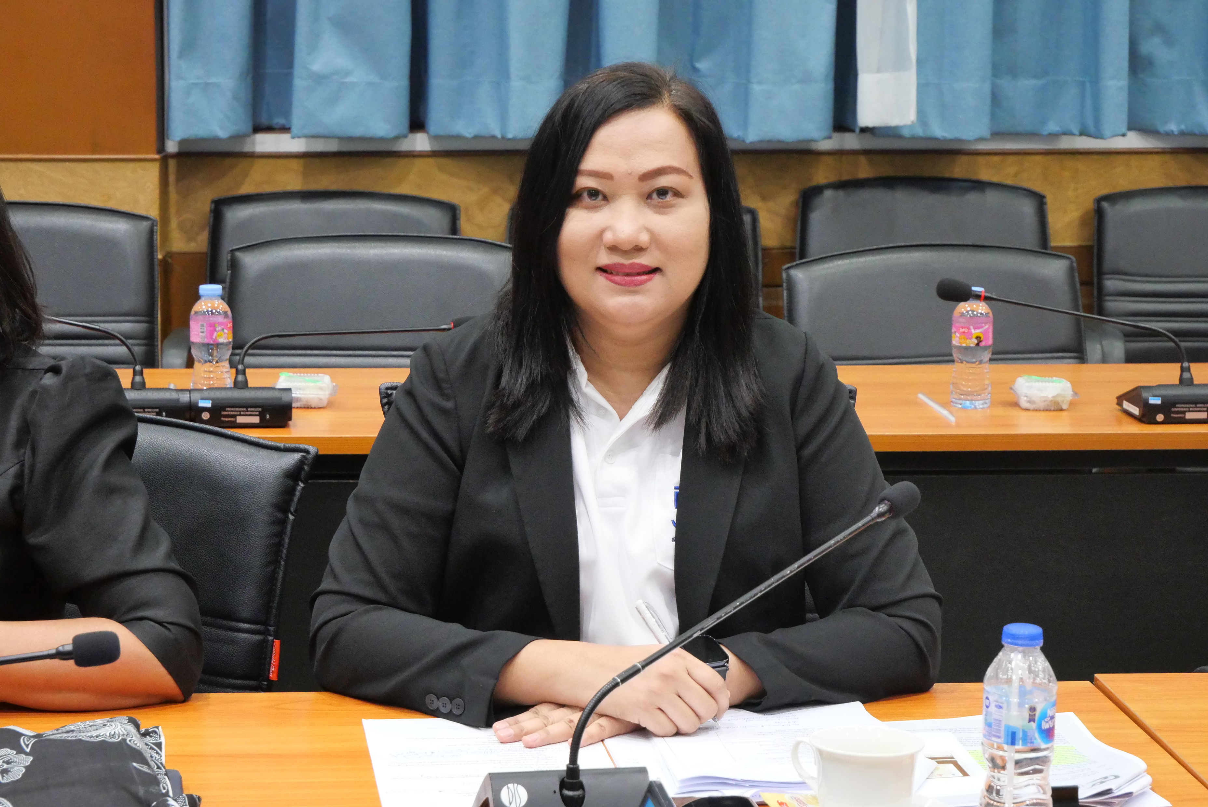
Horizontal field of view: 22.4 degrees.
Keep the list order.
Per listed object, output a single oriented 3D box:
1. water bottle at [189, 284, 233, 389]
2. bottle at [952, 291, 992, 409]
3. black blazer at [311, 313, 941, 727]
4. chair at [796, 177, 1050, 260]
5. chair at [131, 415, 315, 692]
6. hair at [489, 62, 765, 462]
[{"bbox_3d":[-0.558,-0.077,4.341,0.060,0.168,0.060,0,10,0],"label":"water bottle"},{"bbox_3d":[0.525,-0.079,4.352,0.060,0.168,0.060,0,10,0],"label":"bottle"},{"bbox_3d":[0.020,0.198,2.914,0.582,0.560,0.460,0,10,2],"label":"black blazer"},{"bbox_3d":[0.635,0.042,5.934,0.630,0.900,0.640,0,10,2],"label":"chair"},{"bbox_3d":[-0.635,0.512,3.039,0.630,0.940,0.640,4,10,24],"label":"chair"},{"bbox_3d":[0.021,-0.142,2.937,0.260,0.370,0.230,0,10,0],"label":"hair"}]

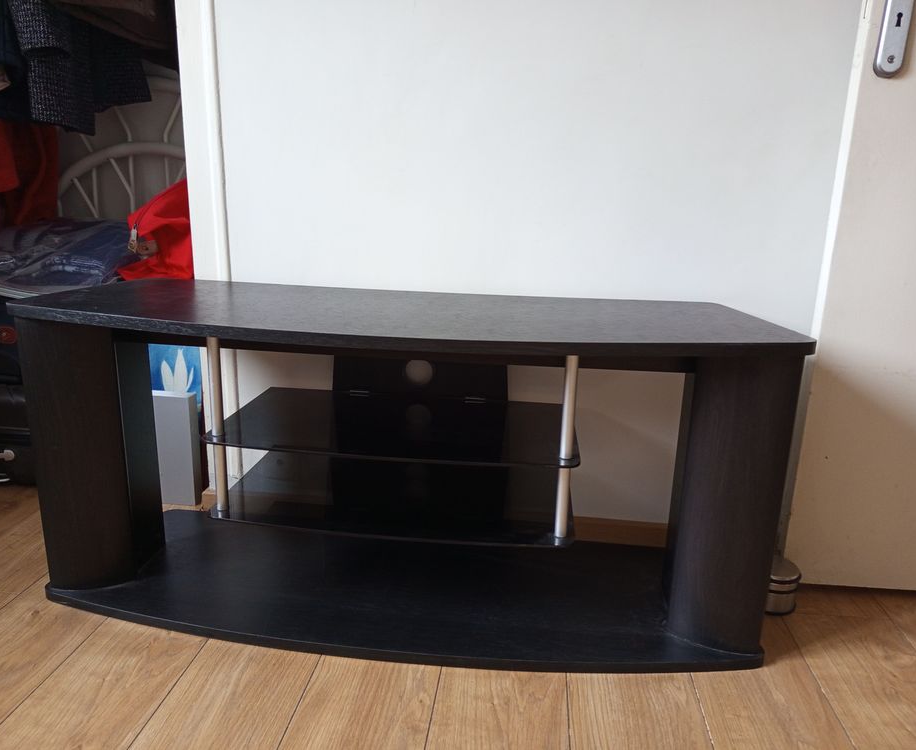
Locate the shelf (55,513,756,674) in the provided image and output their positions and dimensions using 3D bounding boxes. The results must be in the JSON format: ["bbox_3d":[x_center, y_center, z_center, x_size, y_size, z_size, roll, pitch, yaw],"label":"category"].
[{"bbox_3d":[-0.105,0.379,1.249,1.186,0.020,0.398,3,15,6],"label":"shelf"}]

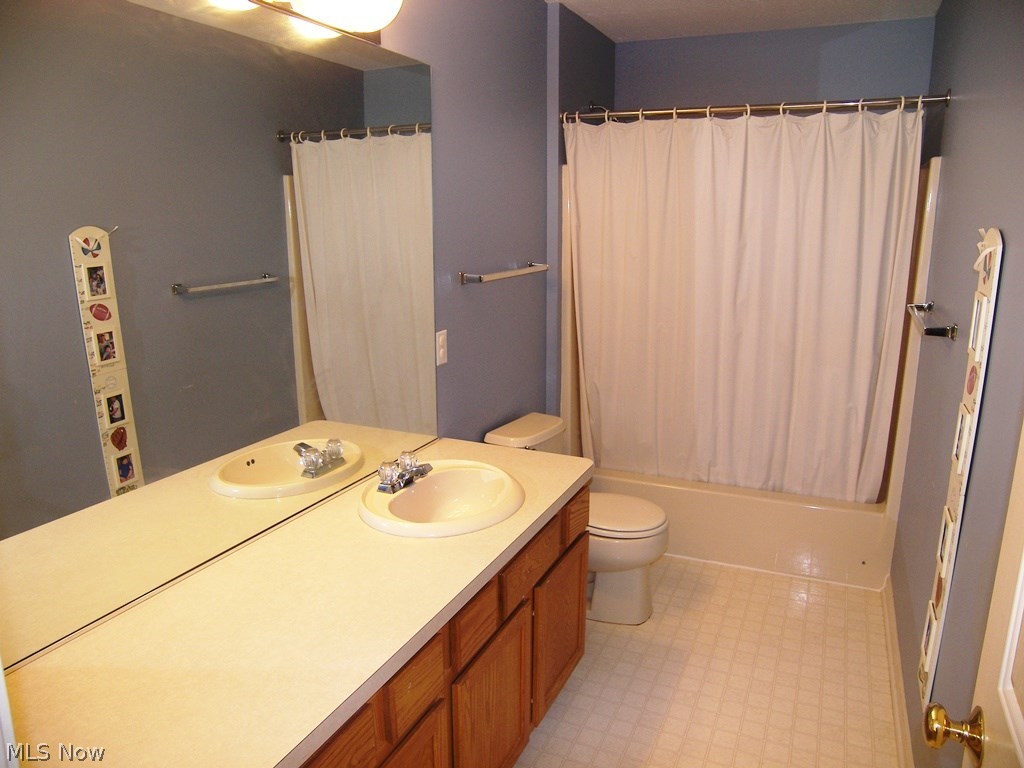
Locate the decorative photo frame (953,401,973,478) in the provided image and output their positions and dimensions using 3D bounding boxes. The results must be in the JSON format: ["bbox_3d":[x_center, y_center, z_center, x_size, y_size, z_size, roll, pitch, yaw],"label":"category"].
[{"bbox_3d":[1.110,0.136,1.755,0.018,0.153,0.128,5,14,23],"label":"decorative photo frame"}]

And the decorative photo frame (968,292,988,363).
[{"bbox_3d":[1.109,-0.138,1.692,0.018,0.148,0.128,5,14,23],"label":"decorative photo frame"}]

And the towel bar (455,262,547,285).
[{"bbox_3d":[-0.017,-0.444,2.820,0.084,0.043,0.659,5,14,23],"label":"towel bar"}]

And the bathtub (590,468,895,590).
[{"bbox_3d":[1.077,0.568,3.634,1.508,0.354,0.827,5,14,23],"label":"bathtub"}]

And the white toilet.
[{"bbox_3d":[0.310,0.544,2.967,0.708,0.703,0.487,5,14,23],"label":"white toilet"}]

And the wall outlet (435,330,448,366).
[{"bbox_3d":[-0.238,-0.125,2.474,0.008,0.117,0.073,5,14,23],"label":"wall outlet"}]

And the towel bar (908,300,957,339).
[{"bbox_3d":[1.349,-0.218,2.299,0.081,0.044,0.619,5,14,23],"label":"towel bar"}]

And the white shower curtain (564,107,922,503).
[{"bbox_3d":[0.893,-0.274,3.117,1.405,1.710,0.118,5,14,23],"label":"white shower curtain"}]

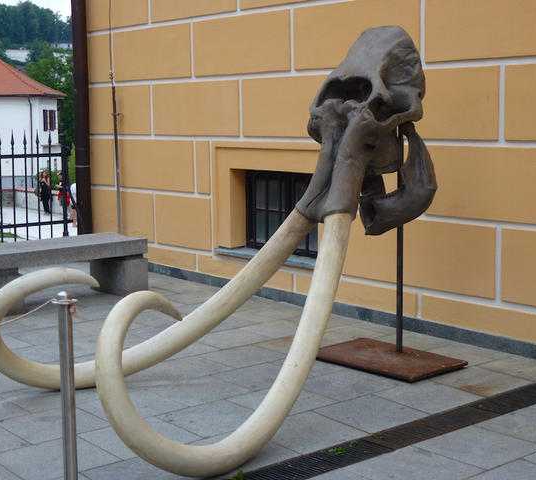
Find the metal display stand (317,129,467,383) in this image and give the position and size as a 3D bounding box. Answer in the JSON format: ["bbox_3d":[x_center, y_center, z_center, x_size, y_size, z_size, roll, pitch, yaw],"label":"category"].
[{"bbox_3d":[0.716,0.029,5.790,0.520,1.469,0.880,-7,10,-38],"label":"metal display stand"}]

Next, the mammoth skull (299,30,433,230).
[{"bbox_3d":[0.593,-0.647,5.604,0.842,1.239,0.796,-7,9,-36],"label":"mammoth skull"}]

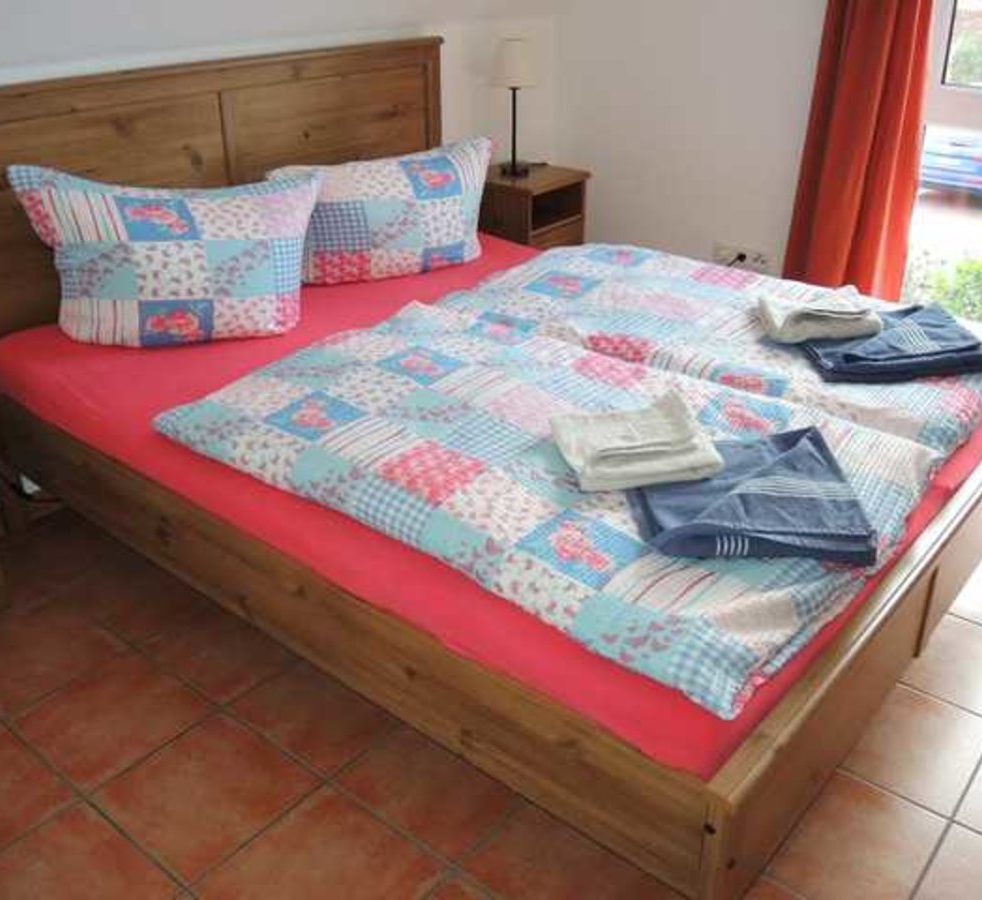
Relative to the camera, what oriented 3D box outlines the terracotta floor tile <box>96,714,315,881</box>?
[{"bbox_3d":[-0.516,0.620,1.765,0.308,0.010,0.308,20,33,35],"label":"terracotta floor tile"}]

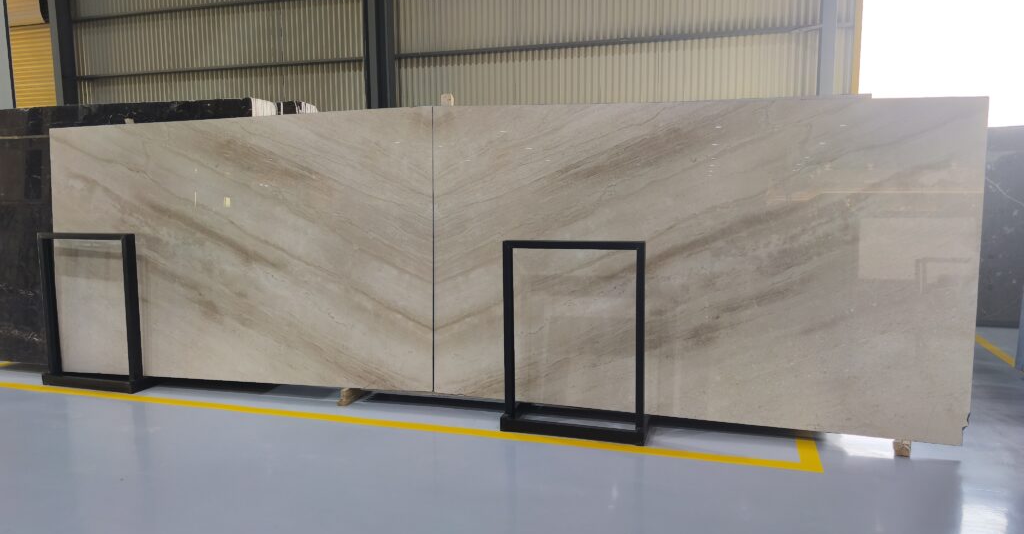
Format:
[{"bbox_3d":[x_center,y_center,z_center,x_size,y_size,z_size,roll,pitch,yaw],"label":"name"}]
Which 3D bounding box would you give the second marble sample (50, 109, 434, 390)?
[{"bbox_3d":[-2.012,-0.108,4.828,3.114,1.859,0.025,1,4,15],"label":"second marble sample"}]

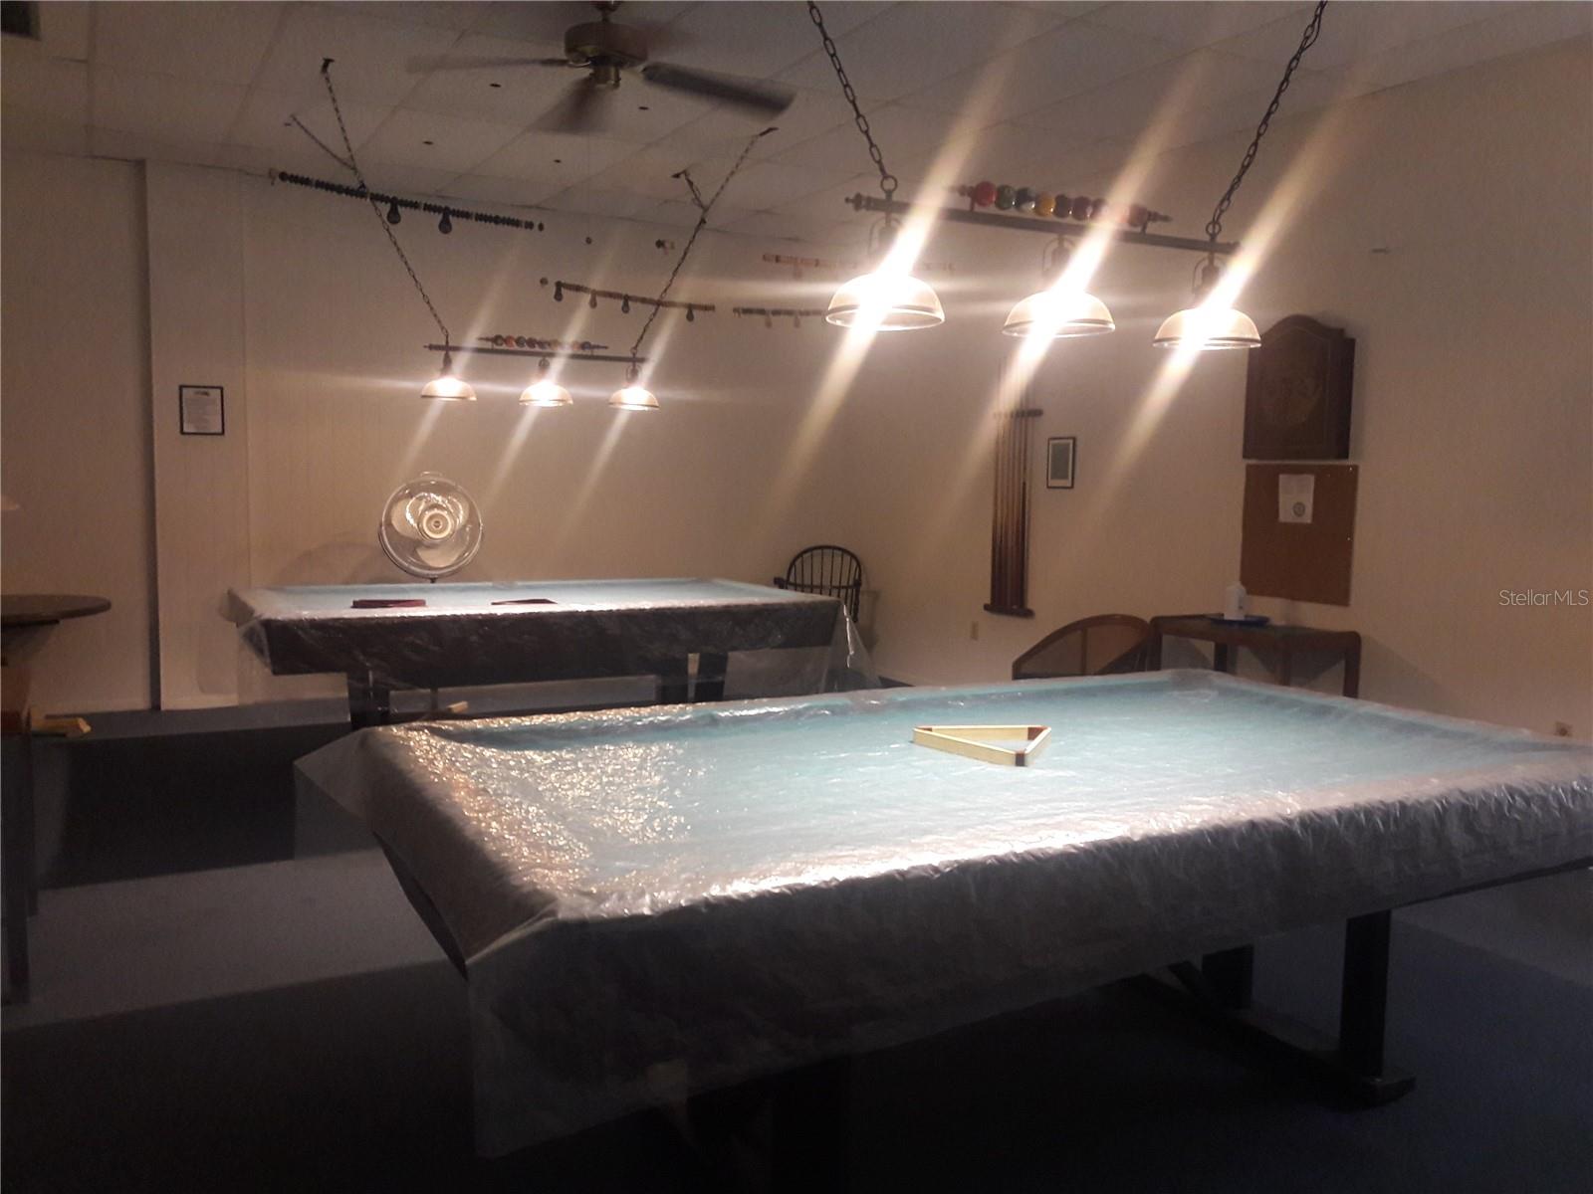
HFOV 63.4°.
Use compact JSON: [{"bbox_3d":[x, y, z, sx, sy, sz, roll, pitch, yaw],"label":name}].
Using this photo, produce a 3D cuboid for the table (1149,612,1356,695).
[{"bbox_3d":[2.005,0.498,5.748,0.460,0.745,0.770,-2,7,-28],"label":"table"}]

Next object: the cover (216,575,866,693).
[{"bbox_3d":[-1.278,0.132,6.332,2.620,0.290,1.420,-2,6,-25],"label":"cover"}]

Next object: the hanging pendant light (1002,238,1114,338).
[{"bbox_3d":[0.585,-0.699,2.865,0.250,0.192,0.250,1,6,0],"label":"hanging pendant light"}]

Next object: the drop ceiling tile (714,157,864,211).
[{"bbox_3d":[-0.216,-2.348,7.362,0.600,0.020,1.209,-2,6,-29],"label":"drop ceiling tile"}]

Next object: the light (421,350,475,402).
[{"bbox_3d":[-1.603,-1.022,5.928,0.250,0.240,0.250,-2,7,-28],"label":"light"}]

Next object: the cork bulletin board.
[{"bbox_3d":[2.258,-0.288,5.815,0.020,0.610,0.606,-2,6,-29],"label":"cork bulletin board"}]

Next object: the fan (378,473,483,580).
[{"bbox_3d":[-1.959,0.007,6.982,0.560,1.350,0.450,-2,7,-28],"label":"fan"}]

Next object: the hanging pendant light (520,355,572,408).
[{"bbox_3d":[-1.198,-1.041,6.170,0.250,0.221,0.250,-2,6,-29],"label":"hanging pendant light"}]

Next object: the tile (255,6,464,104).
[{"bbox_3d":[-1.765,-2.149,5.127,0.600,0.020,1.209,-2,6,-29],"label":"tile"}]

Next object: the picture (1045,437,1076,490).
[{"bbox_3d":[1.479,-0.748,7.202,0.020,0.280,0.232,-2,6,-29],"label":"picture"}]

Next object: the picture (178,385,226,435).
[{"bbox_3d":[-3.283,-1.030,7.115,0.222,0.268,0.020,-2,7,-28],"label":"picture"}]

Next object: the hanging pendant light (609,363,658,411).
[{"bbox_3d":[-0.799,-1.036,6.366,0.250,0.235,0.250,1,6,0],"label":"hanging pendant light"}]

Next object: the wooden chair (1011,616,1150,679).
[{"bbox_3d":[1.460,0.451,6.464,0.580,0.680,0.580,-2,7,-28],"label":"wooden chair"}]

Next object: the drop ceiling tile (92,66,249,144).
[{"bbox_3d":[-2.878,-2.236,5.883,0.610,0.025,1.220,-2,7,-28],"label":"drop ceiling tile"}]

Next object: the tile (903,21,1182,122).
[{"bbox_3d":[0.968,-2.108,5.209,0.610,0.025,1.220,-2,7,-28],"label":"tile"}]

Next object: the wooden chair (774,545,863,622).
[{"bbox_3d":[0.153,0.115,8.691,0.600,0.900,0.560,2,6,12],"label":"wooden chair"}]

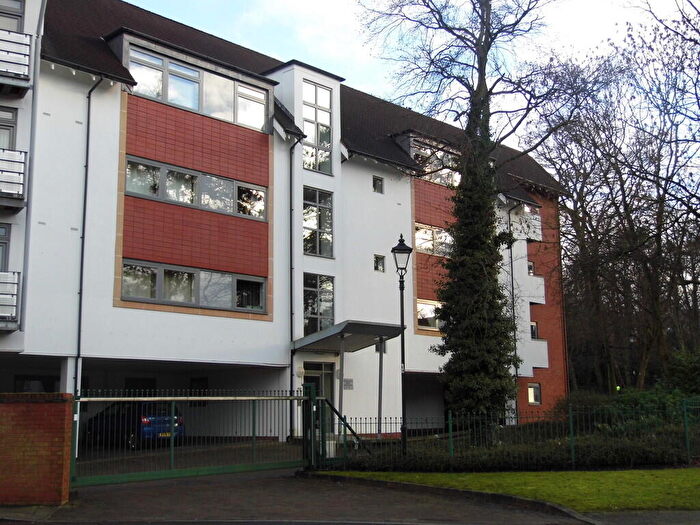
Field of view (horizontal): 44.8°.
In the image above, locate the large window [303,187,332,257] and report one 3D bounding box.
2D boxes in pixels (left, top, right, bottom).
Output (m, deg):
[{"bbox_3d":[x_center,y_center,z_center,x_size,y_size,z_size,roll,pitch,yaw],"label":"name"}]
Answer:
[{"bbox_3d":[-1.030,-1.239,27.015,0.120,2.157,1.360,-10,-13,43],"label":"large window"}]

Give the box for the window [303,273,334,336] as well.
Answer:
[{"bbox_3d":[-0.995,1.462,26.558,0.120,2.136,1.370,-10,-13,43],"label":"window"}]

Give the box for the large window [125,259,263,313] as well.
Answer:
[{"bbox_3d":[-4.176,0.731,23.324,0.120,1.073,4.825,-10,-13,43],"label":"large window"}]

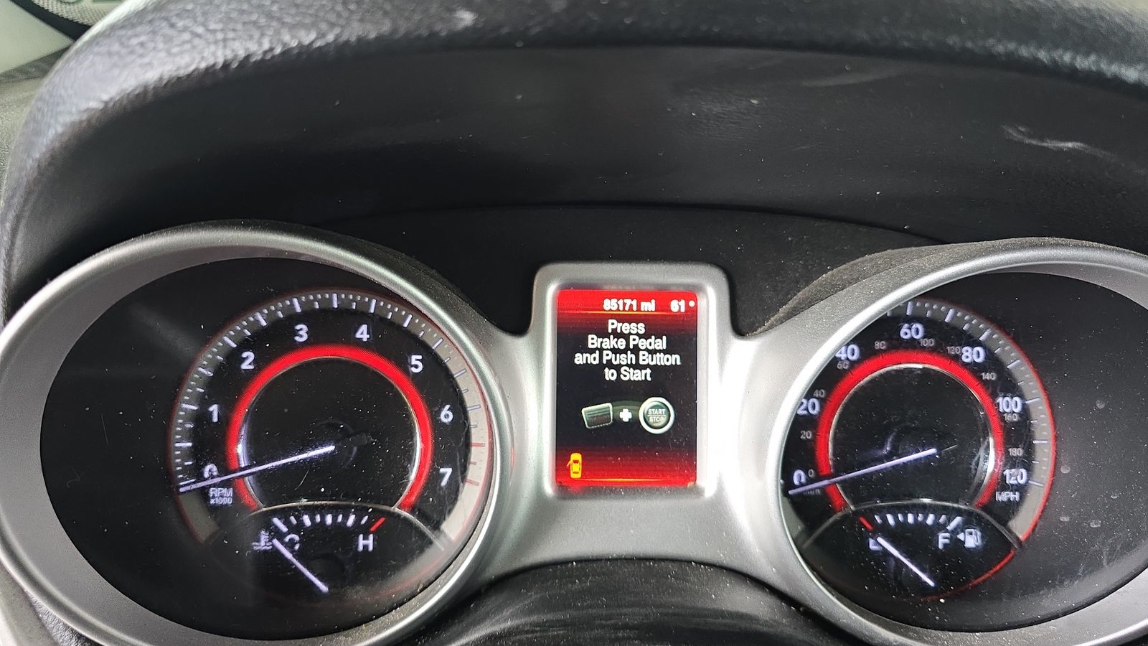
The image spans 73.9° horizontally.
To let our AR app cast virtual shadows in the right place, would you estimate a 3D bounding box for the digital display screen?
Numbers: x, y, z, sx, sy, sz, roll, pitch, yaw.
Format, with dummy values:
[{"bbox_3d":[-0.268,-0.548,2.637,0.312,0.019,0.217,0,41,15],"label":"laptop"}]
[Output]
[{"bbox_3d":[0.019,0.024,0.279,0.052,0.072,0.007,0,0,0],"label":"digital display screen"}]

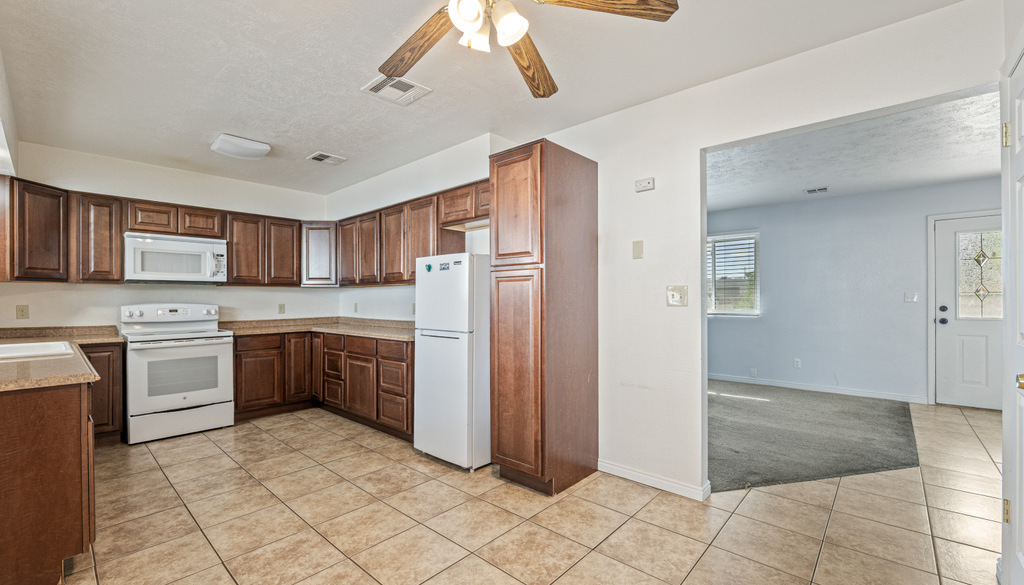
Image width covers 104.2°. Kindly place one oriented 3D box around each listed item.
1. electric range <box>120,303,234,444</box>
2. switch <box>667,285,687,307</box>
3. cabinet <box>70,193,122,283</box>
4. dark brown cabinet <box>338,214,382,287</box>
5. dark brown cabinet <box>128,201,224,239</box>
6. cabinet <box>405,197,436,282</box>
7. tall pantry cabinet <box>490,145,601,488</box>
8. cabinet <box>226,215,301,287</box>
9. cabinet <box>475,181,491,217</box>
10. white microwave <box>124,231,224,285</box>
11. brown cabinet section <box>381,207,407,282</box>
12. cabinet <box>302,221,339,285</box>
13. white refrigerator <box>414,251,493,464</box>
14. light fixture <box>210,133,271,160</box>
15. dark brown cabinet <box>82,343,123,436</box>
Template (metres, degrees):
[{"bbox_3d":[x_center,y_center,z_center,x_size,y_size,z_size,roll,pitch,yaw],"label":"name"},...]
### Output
[{"bbox_3d":[-3.217,0.716,3.847,0.670,1.188,0.741,-1,-1,43],"label":"electric range"},{"bbox_3d":[1.047,0.026,2.526,0.122,0.124,0.012,-1,-1,41],"label":"switch"},{"bbox_3d":[-3.747,-0.466,3.582,0.325,0.797,0.328,-1,-1,43],"label":"cabinet"},{"bbox_3d":[-1.582,-0.458,4.529,0.877,0.797,0.333,-1,-1,41],"label":"dark brown cabinet"},{"bbox_3d":[-3.405,-0.696,4.027,0.330,0.343,0.765,-2,-2,41],"label":"dark brown cabinet"},{"bbox_3d":[-0.734,-0.473,3.815,0.493,0.797,0.333,-1,-1,41],"label":"cabinet"},{"bbox_3d":[0.226,0.163,2.774,0.472,2.175,0.620,-2,-2,41],"label":"tall pantry cabinet"},{"bbox_3d":[-2.895,-0.459,4.600,0.330,0.796,0.755,-2,-2,41],"label":"cabinet"},{"bbox_3d":[-0.035,-0.750,3.214,0.465,0.312,0.330,-2,-2,41],"label":"cabinet"},{"bbox_3d":[-3.372,-0.310,3.985,0.420,0.428,0.757,-2,-2,41],"label":"white microwave"},{"bbox_3d":[-1.086,-0.458,4.081,0.461,0.758,0.315,-2,-3,41],"label":"brown cabinet section"},{"bbox_3d":[-2.265,-0.450,4.848,0.457,0.797,0.341,0,-1,-3],"label":"cabinet"},{"bbox_3d":[-0.327,0.500,3.210,0.629,1.527,0.627,-2,-2,41],"label":"white refrigerator"},{"bbox_3d":[-2.187,-1.156,3.221,0.355,0.076,0.338,-1,-1,42],"label":"light fixture"},{"bbox_3d":[-3.648,0.841,3.493,0.610,0.838,0.285,-2,-2,41],"label":"dark brown cabinet"}]

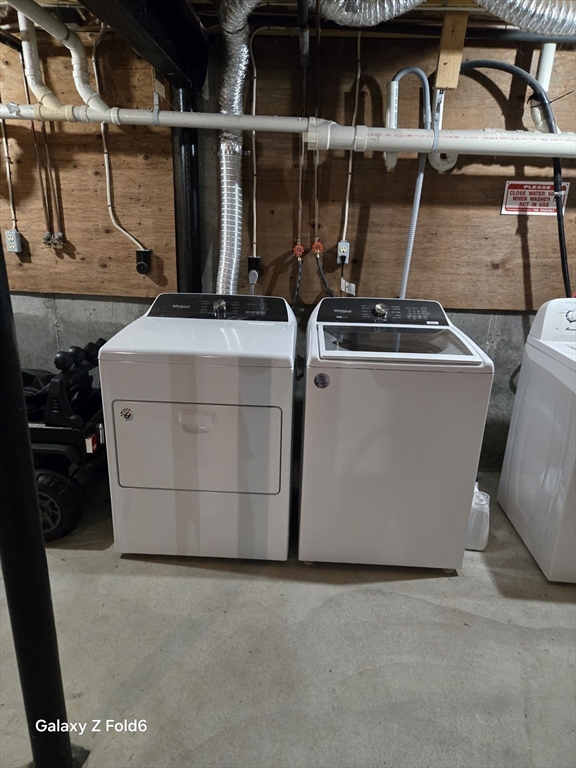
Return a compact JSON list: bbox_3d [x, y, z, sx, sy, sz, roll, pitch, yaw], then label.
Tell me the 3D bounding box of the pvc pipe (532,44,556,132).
[{"bbox_3d":[1.089,-1.235,2.135,0.115,0.340,0.070,2,18,1],"label":"pvc pipe"}]

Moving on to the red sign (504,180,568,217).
[{"bbox_3d":[1.222,-0.913,2.518,0.307,0.155,0.010,2,18,1],"label":"red sign"}]

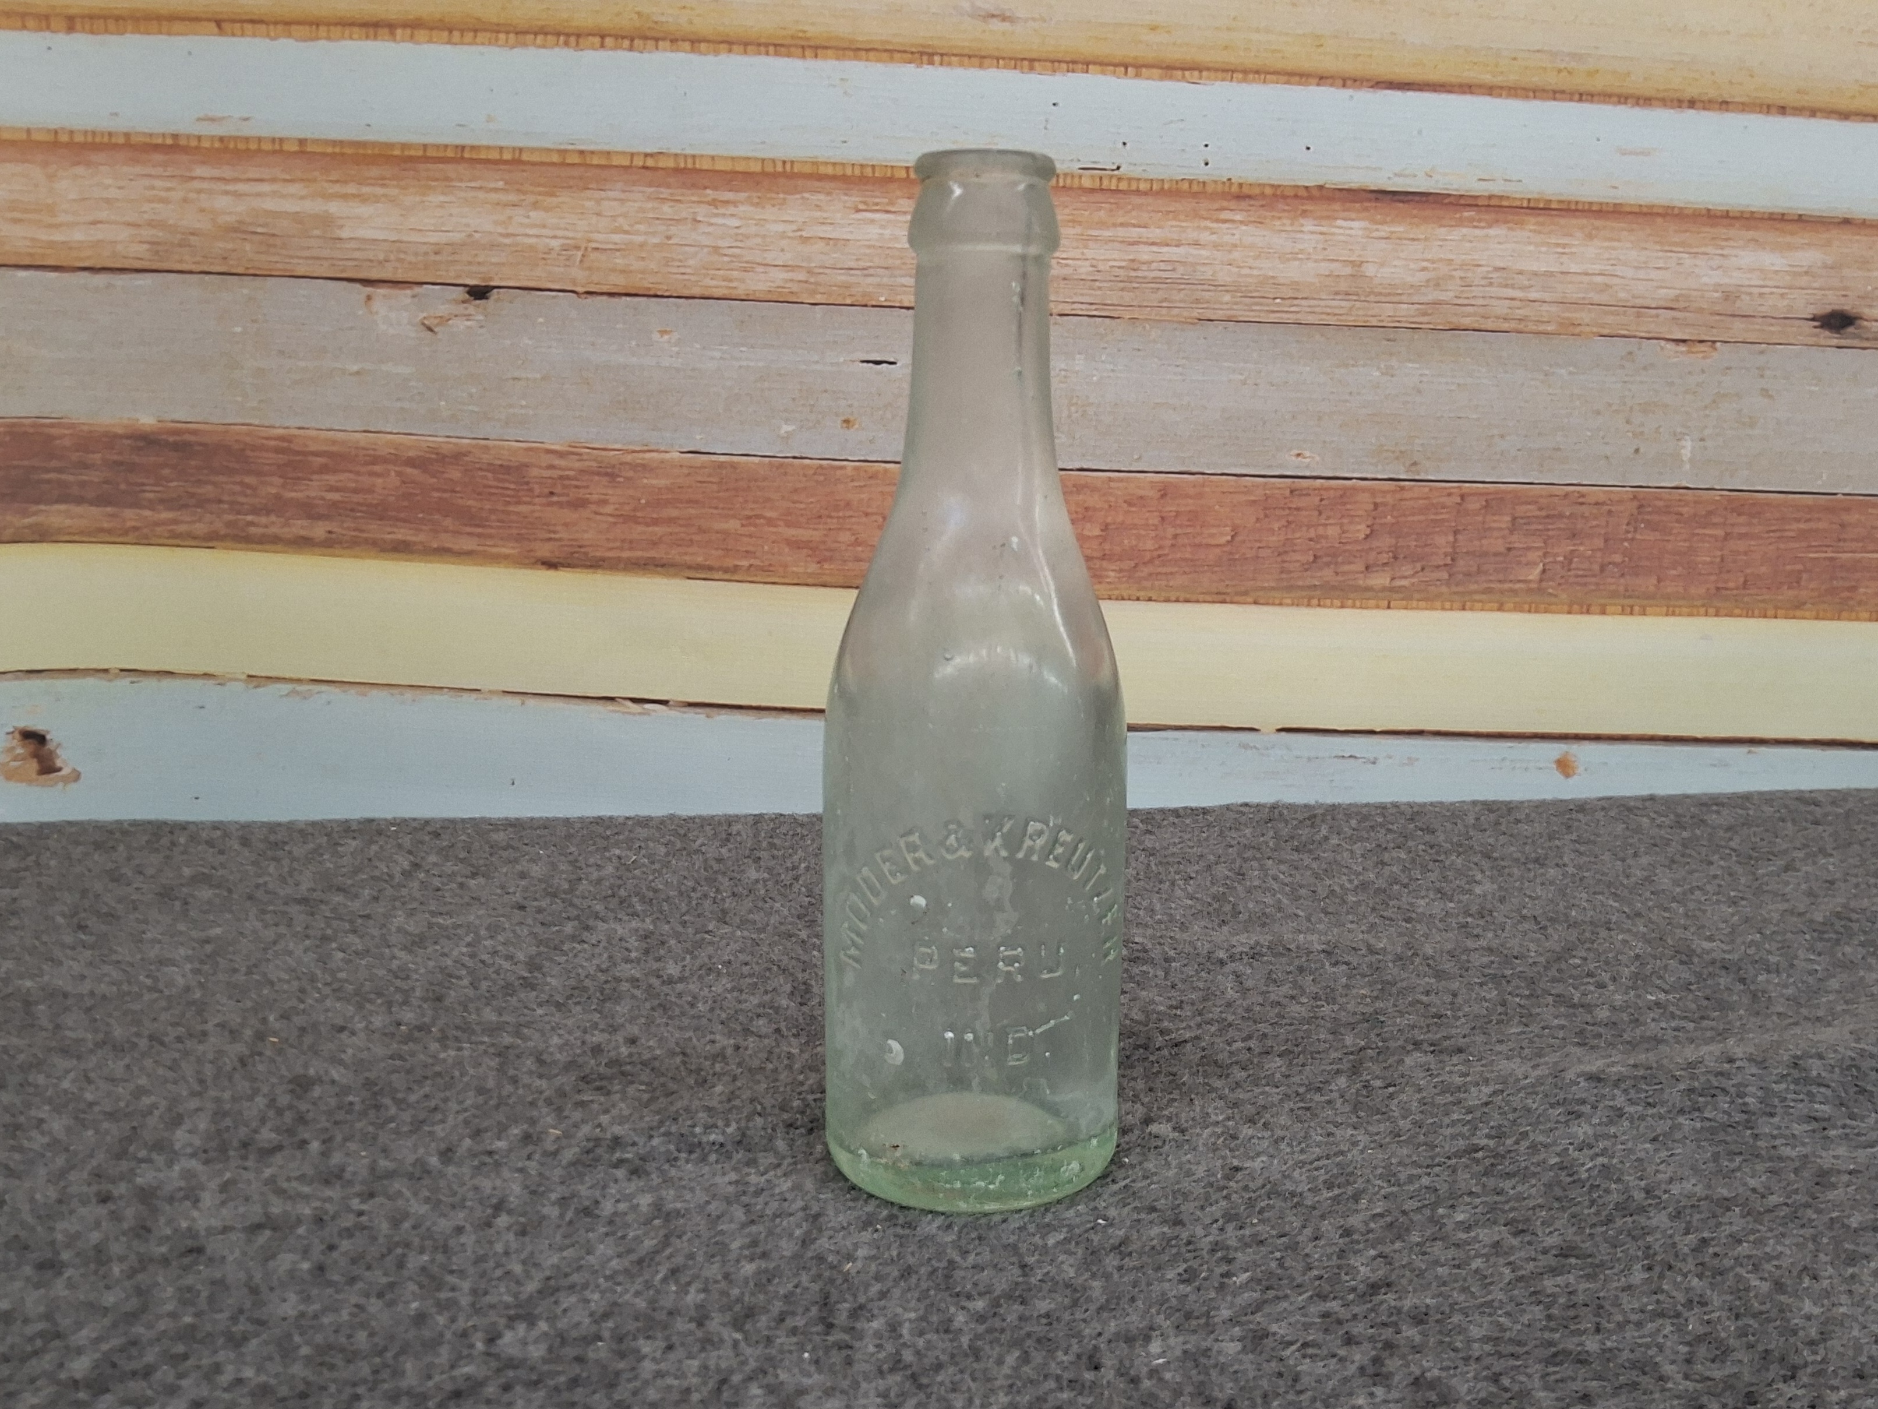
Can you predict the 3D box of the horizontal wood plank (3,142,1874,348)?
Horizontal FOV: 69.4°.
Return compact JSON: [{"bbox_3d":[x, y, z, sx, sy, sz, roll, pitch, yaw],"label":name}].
[{"bbox_3d":[0.000,-0.195,0.575,0.820,0.052,0.015,2,9,-1],"label":"horizontal wood plank"}]

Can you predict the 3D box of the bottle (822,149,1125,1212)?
[{"bbox_3d":[0.008,-0.004,0.269,0.060,0.197,0.060,1,9,2],"label":"bottle"}]

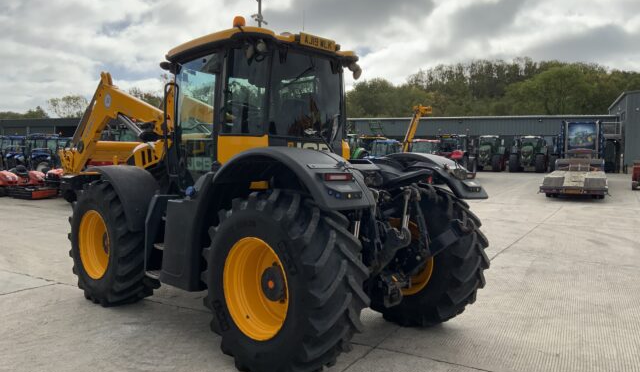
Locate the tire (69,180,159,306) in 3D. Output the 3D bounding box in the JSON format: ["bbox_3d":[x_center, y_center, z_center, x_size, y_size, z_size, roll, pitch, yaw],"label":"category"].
[{"bbox_3d":[-2.586,0.707,6.715,1.493,1.493,0.542,4,5,44],"label":"tire"}]

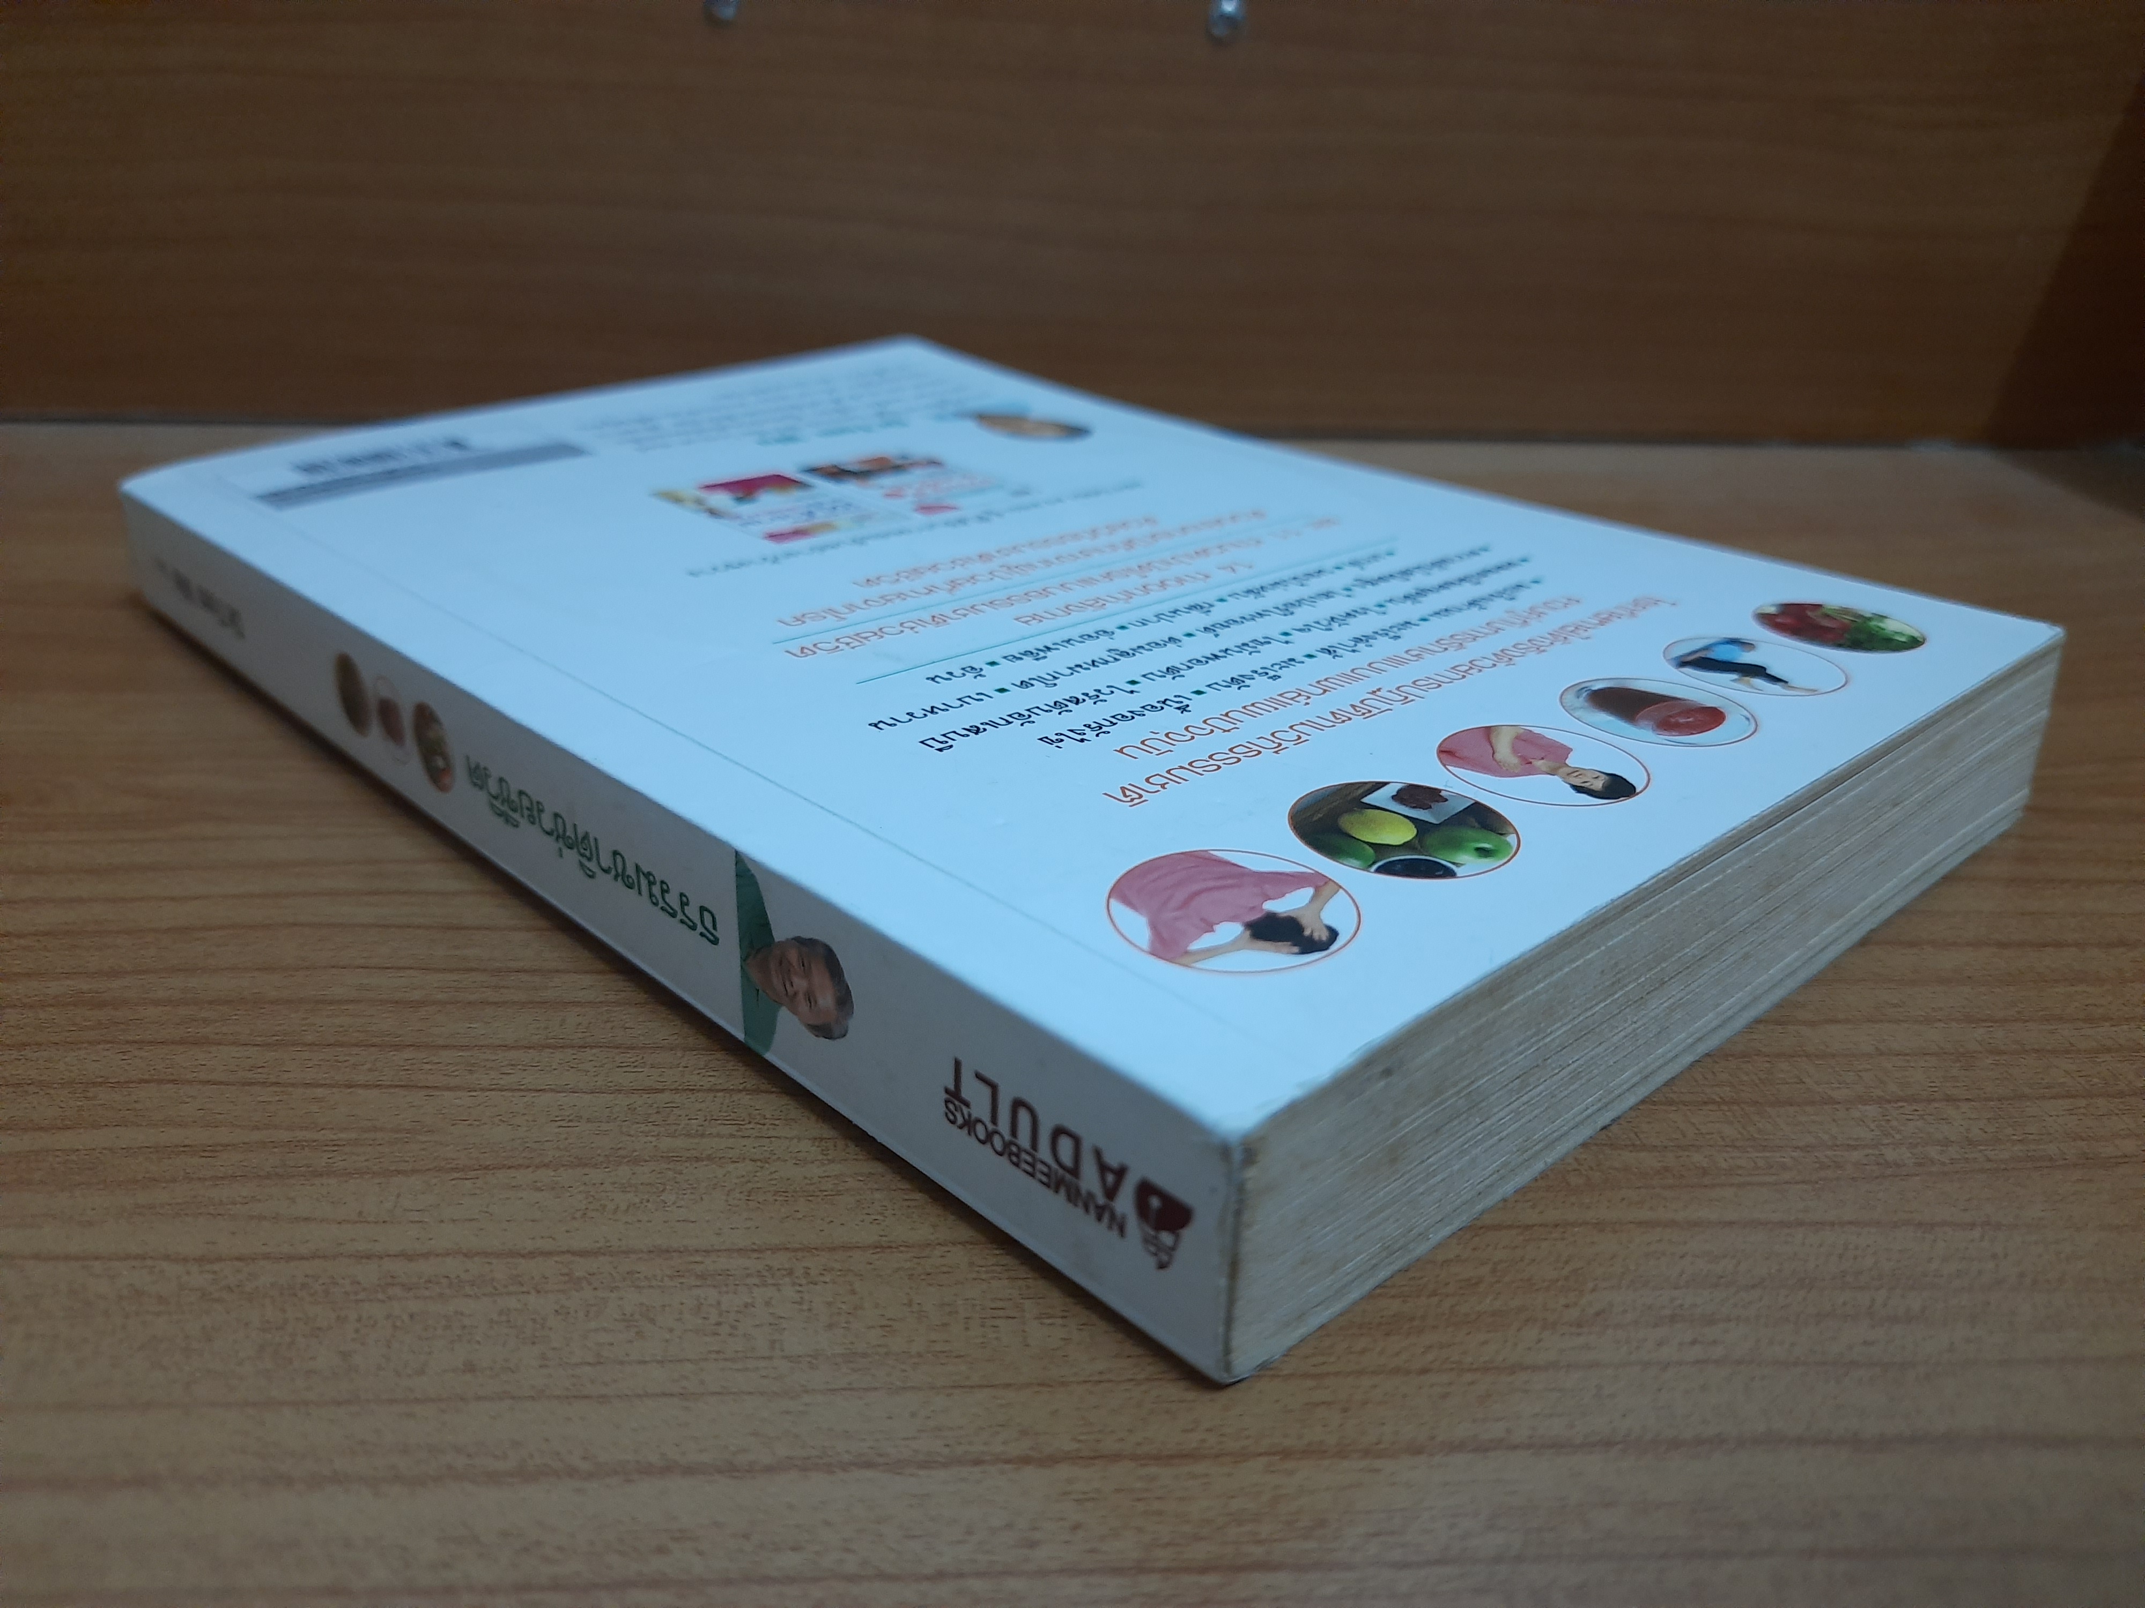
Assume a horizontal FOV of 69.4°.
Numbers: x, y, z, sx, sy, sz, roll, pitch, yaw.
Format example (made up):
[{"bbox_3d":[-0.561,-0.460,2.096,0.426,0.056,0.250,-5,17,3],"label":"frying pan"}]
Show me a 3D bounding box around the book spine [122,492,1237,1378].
[{"bbox_3d":[-0.063,-0.008,0.172,0.014,0.019,0.225,-20,31,-40],"label":"book spine"}]

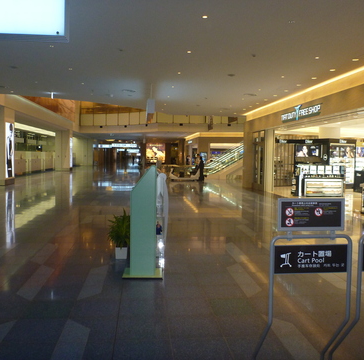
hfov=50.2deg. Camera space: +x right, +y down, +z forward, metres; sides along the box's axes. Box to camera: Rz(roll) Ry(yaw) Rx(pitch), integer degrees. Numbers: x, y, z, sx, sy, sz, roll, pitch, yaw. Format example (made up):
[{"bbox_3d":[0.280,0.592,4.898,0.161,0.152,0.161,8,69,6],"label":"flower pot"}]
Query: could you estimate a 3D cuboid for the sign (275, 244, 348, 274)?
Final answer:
[{"bbox_3d":[0.830,0.509,2.500,0.497,0.184,0.020,0,4,-8],"label":"sign"}]

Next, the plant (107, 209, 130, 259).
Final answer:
[{"bbox_3d":[-0.946,0.845,6.137,0.450,0.786,0.450,1,4,-6],"label":"plant"}]

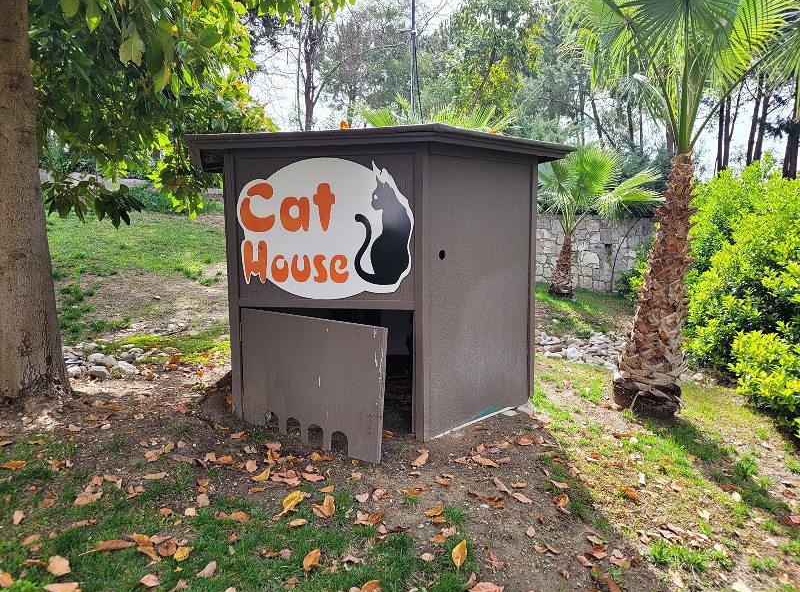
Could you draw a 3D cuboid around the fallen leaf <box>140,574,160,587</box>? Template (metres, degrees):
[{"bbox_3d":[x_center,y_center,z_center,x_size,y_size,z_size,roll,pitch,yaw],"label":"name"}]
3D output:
[{"bbox_3d":[-1.036,1.181,2.494,0.085,0.020,0.080,0,10,0],"label":"fallen leaf"}]

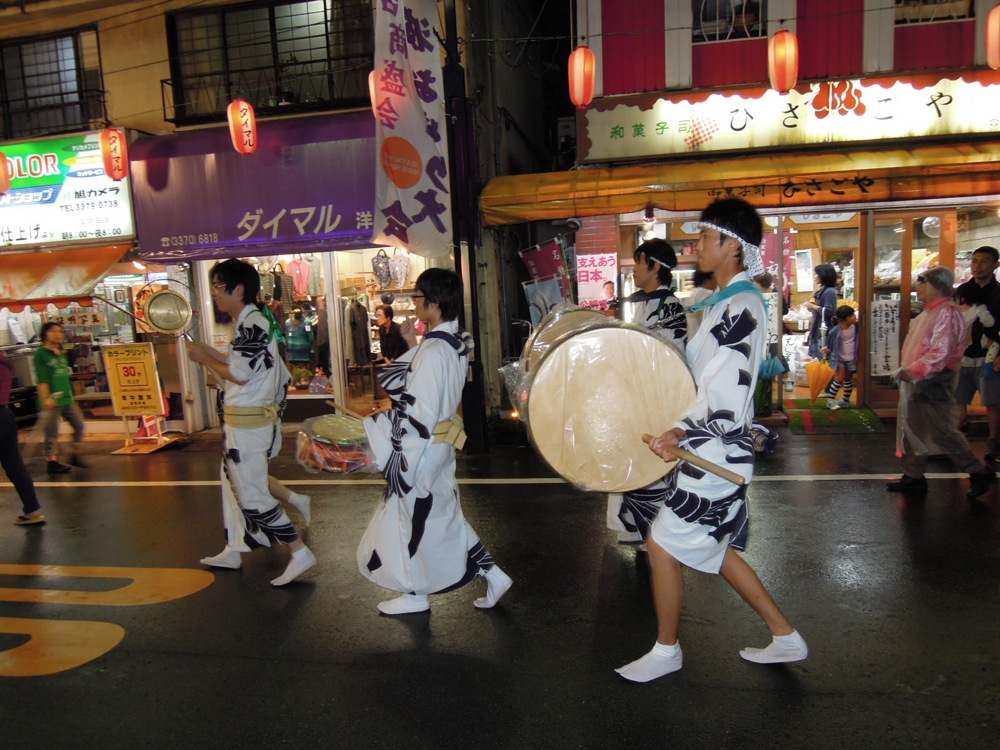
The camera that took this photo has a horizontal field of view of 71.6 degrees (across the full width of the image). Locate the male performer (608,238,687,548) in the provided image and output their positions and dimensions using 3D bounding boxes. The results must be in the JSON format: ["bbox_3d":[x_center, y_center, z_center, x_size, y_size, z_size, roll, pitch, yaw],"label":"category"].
[{"bbox_3d":[0.842,0.119,3.784,0.580,1.710,0.550,-2,7,9],"label":"male performer"}]

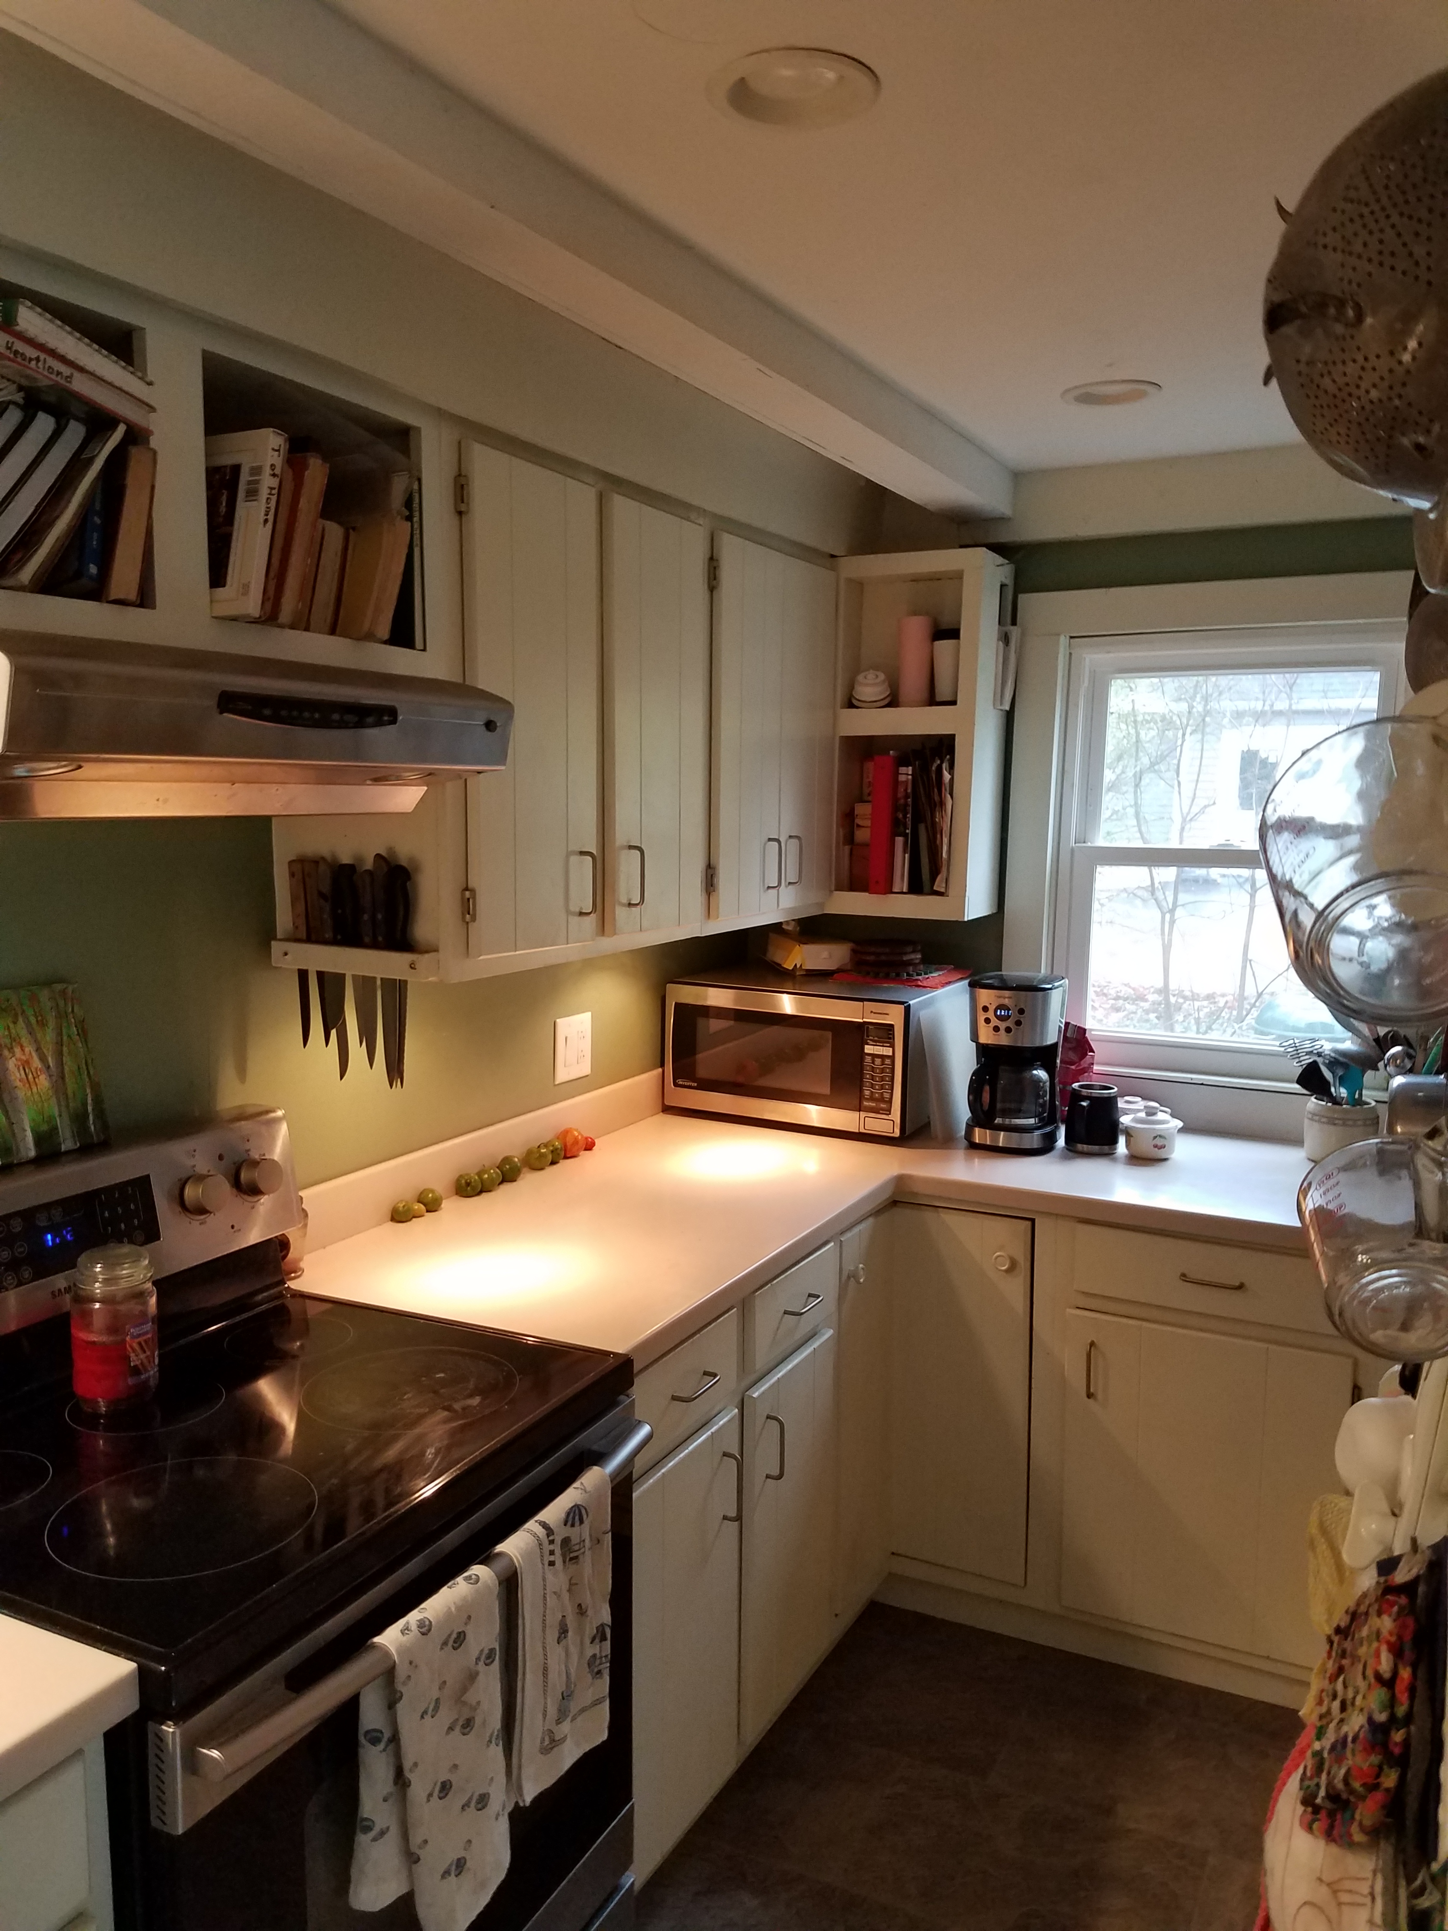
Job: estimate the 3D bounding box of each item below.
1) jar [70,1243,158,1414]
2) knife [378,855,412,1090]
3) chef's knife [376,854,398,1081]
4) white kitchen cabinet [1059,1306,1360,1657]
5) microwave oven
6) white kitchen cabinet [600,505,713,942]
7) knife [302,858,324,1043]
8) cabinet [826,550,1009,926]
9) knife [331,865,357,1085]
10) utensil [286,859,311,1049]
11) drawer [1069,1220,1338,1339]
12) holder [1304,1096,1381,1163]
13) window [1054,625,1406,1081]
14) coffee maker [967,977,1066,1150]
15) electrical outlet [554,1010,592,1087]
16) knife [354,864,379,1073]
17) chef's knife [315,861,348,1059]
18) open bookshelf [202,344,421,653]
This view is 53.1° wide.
[{"bbox_3d":[-0.701,0.416,1.667,0.094,0.170,0.094,0,7,0],"label":"jar"},{"bbox_3d":[-0.461,0.011,2.034,0.052,0.333,0.025,4,8,27],"label":"knife"},{"bbox_3d":[-0.490,0.010,2.110,0.036,0.340,0.020,4,8,27],"label":"chef's knife"},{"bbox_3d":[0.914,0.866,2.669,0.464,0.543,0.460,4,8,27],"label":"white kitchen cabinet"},{"bbox_3d":[0.218,0.177,3.170,0.557,0.296,0.420,4,8,29],"label":"microwave oven"},{"bbox_3d":[-0.237,-0.423,2.555,0.290,0.706,0.333,4,8,27],"label":"white kitchen cabinet"},{"bbox_3d":[-0.593,-0.018,2.098,0.034,0.271,0.020,4,8,27],"label":"knife"},{"bbox_3d":[0.427,-0.496,3.178,0.323,0.767,0.215,4,8,27],"label":"cabinet"},{"bbox_3d":[-0.541,0.011,2.075,0.045,0.314,0.022,4,8,27],"label":"knife"},{"bbox_3d":[-0.616,-0.015,2.111,0.036,0.279,0.020,4,8,27],"label":"utensil"},{"bbox_3d":[0.963,0.549,2.802,0.475,0.130,0.400,4,8,27],"label":"drawer"},{"bbox_3d":[1.184,0.316,2.779,0.132,0.112,0.132,4,8,27],"label":"holder"},{"bbox_3d":[1.101,-0.254,3.194,0.720,0.950,0.100,4,8,27],"label":"window"},{"bbox_3d":[0.623,0.199,3.047,0.188,0.348,0.205,3,7,23],"label":"coffee maker"},{"bbox_3d":[-0.298,0.164,2.878,0.010,0.131,0.131,4,8,27],"label":"electrical outlet"},{"bbox_3d":[-0.523,0.004,2.127,0.040,0.298,0.020,4,8,27],"label":"knife"},{"bbox_3d":[-0.583,-0.009,2.156,0.050,0.296,0.020,4,8,27],"label":"chef's knife"},{"bbox_3d":[-0.634,-0.576,1.895,0.300,0.300,0.385,4,8,27],"label":"open bookshelf"}]

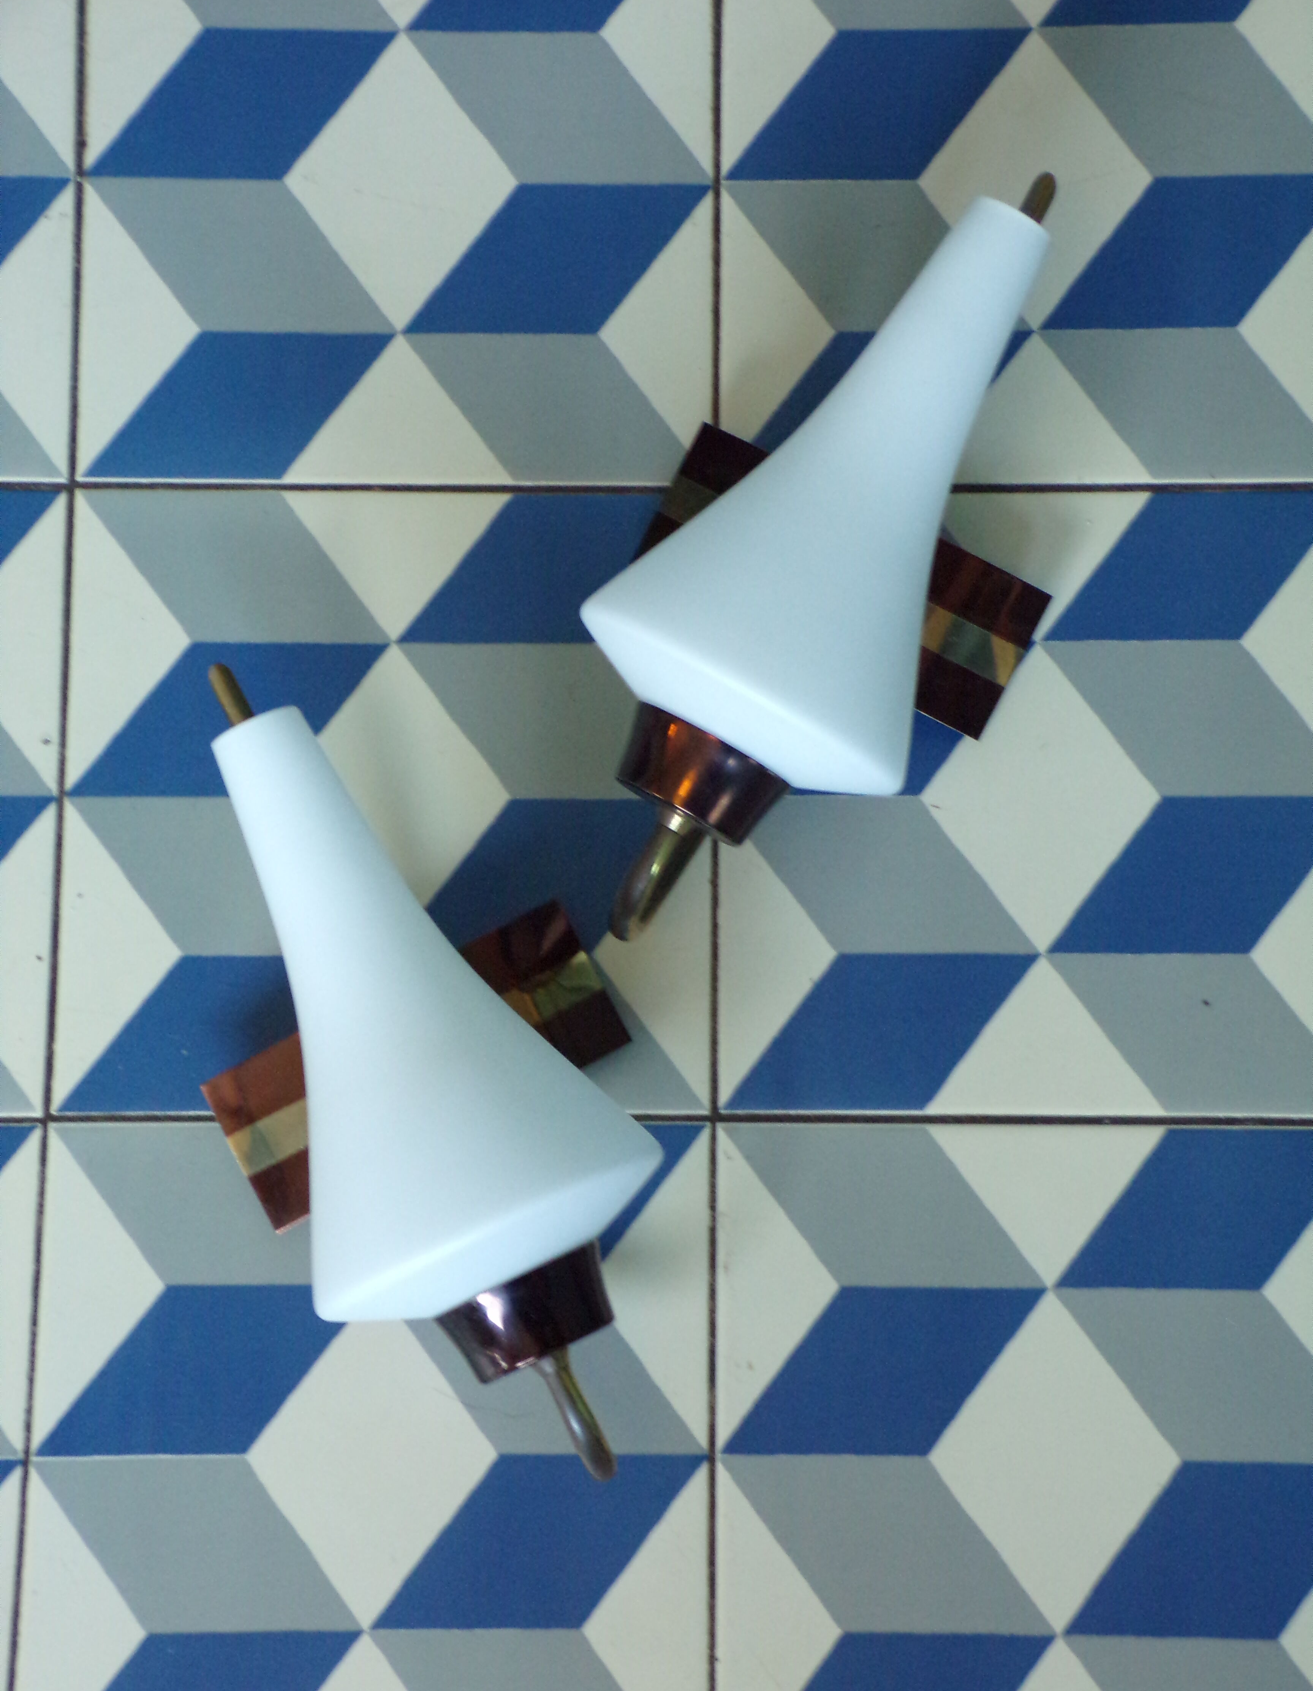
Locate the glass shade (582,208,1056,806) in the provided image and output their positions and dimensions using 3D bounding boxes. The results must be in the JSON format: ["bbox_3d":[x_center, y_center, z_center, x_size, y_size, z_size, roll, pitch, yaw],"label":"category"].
[{"bbox_3d":[0.060,-0.105,1.084,0.106,0.106,0.180,29,87,7],"label":"glass shade"}]

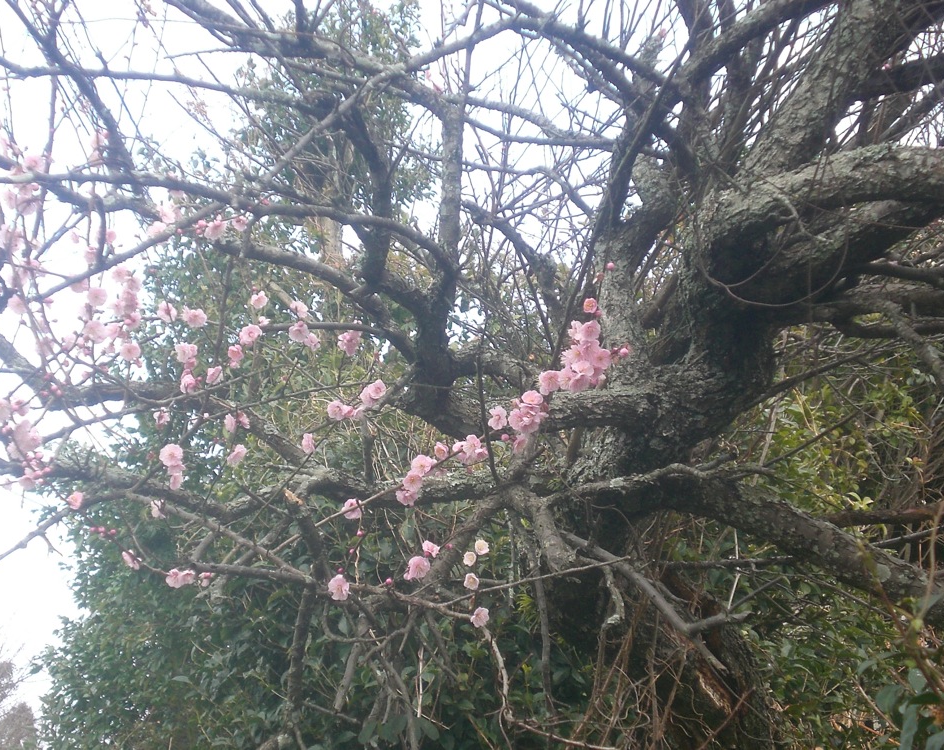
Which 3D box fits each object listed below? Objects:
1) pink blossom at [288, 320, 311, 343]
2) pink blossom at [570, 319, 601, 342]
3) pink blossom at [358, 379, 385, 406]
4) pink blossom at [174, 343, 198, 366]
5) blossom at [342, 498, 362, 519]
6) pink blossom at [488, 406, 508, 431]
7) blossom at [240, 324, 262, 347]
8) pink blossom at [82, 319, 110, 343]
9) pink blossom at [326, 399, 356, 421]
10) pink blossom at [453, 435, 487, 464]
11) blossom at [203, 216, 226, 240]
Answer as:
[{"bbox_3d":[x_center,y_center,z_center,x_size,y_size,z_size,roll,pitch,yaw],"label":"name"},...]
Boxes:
[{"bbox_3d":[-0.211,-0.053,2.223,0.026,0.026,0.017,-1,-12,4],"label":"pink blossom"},{"bbox_3d":[0.153,-0.060,2.450,0.039,0.031,0.025,1,0,-6],"label":"pink blossom"},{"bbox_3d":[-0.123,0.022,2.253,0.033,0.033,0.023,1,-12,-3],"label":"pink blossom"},{"bbox_3d":[-0.392,-0.028,2.500,0.032,0.032,0.024,-5,9,23],"label":"pink blossom"},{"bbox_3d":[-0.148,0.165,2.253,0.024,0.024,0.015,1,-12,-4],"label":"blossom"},{"bbox_3d":[0.031,0.051,2.150,0.024,0.028,0.016,0,0,0],"label":"pink blossom"},{"bbox_3d":[-0.298,-0.053,2.450,0.031,0.028,0.020,1,0,-6],"label":"blossom"},{"bbox_3d":[-0.439,-0.052,2.123,0.029,0.027,0.018,3,-12,-12],"label":"pink blossom"},{"bbox_3d":[-0.176,0.048,2.450,0.039,0.026,0.024,-1,6,6],"label":"pink blossom"},{"bbox_3d":[-0.002,0.096,2.350,0.045,0.037,0.030,1,8,-6],"label":"pink blossom"},{"bbox_3d":[-0.354,-0.201,2.500,0.032,0.032,0.024,7,26,-30],"label":"blossom"}]

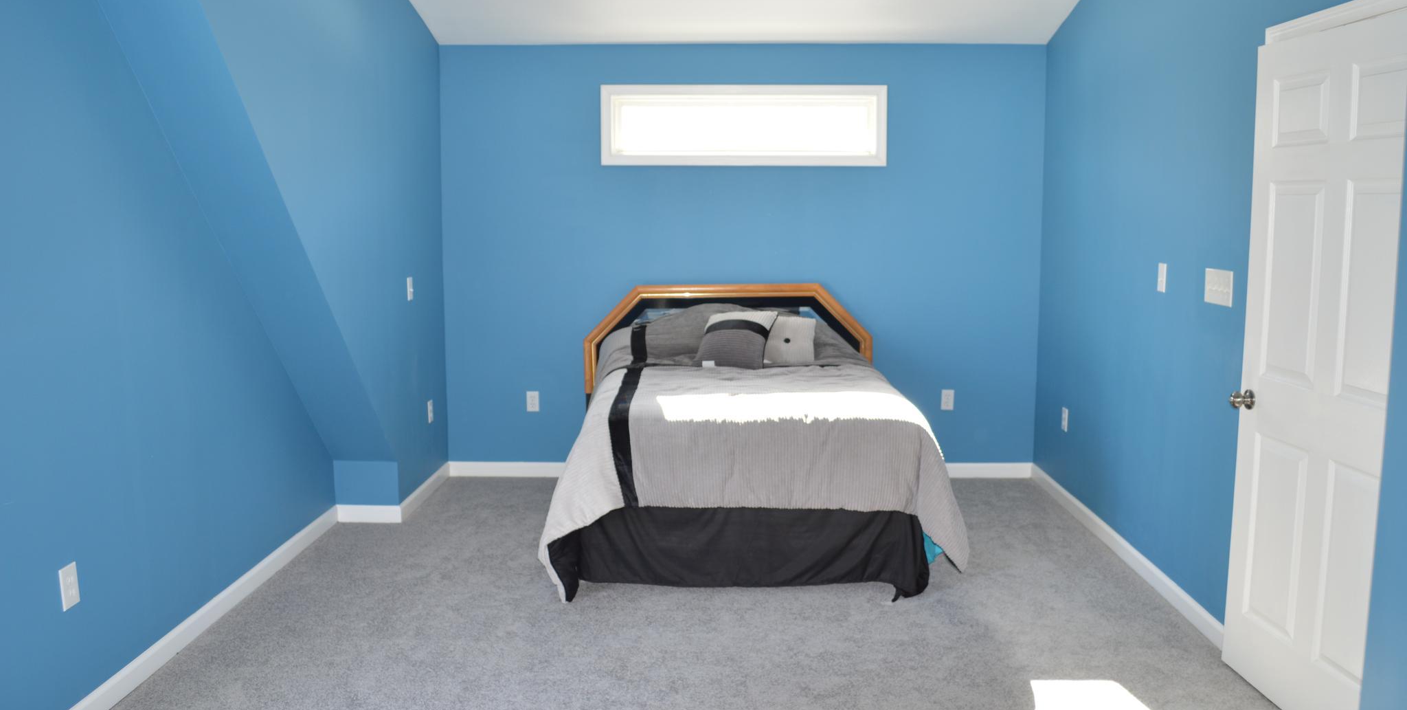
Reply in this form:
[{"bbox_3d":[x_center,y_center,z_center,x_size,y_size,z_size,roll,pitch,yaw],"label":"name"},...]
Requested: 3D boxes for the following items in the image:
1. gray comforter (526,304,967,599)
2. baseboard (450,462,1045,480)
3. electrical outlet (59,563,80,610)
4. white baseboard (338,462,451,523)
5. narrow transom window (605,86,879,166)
[{"bbox_3d":[0.181,0.283,4.912,1.720,1.090,1.870,0,8,-1],"label":"gray comforter"},{"bbox_3d":[0.202,0.646,5.914,3.269,0.087,0.016,0,8,1],"label":"baseboard"},{"bbox_3d":[-1.815,0.663,3.020,0.008,0.118,0.072,0,8,1],"label":"electrical outlet"},{"bbox_3d":[-1.603,0.705,5.519,0.325,0.087,0.866,0,8,1],"label":"white baseboard"},{"bbox_3d":[0.219,-1.230,5.660,1.531,0.424,0.080,0,8,1],"label":"narrow transom window"}]

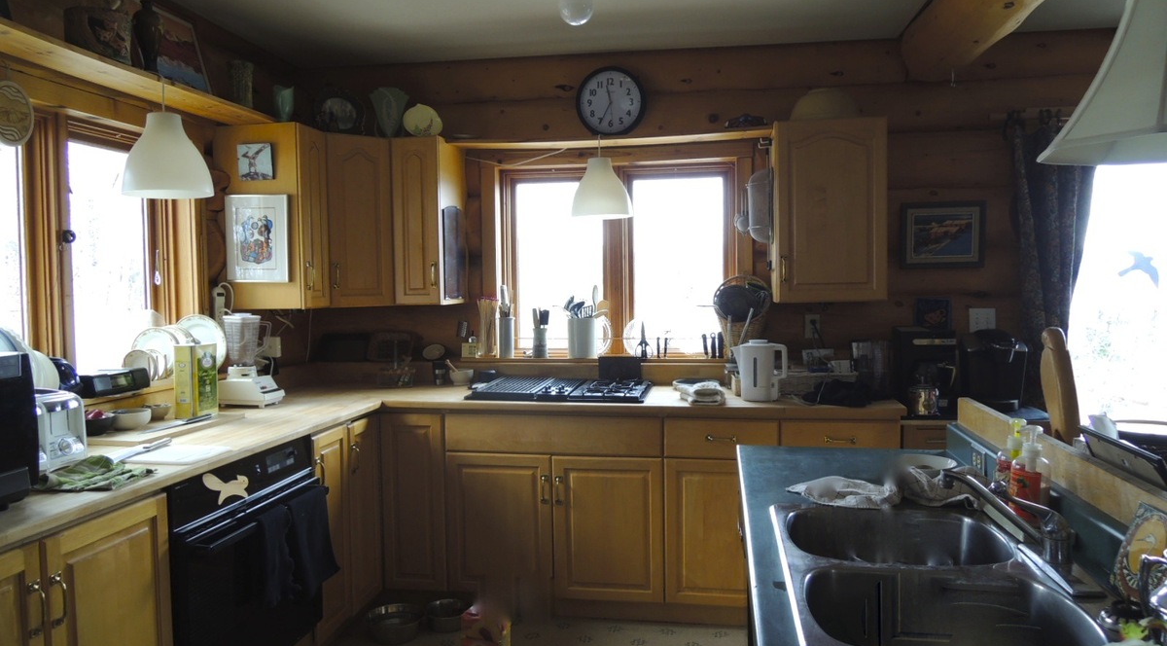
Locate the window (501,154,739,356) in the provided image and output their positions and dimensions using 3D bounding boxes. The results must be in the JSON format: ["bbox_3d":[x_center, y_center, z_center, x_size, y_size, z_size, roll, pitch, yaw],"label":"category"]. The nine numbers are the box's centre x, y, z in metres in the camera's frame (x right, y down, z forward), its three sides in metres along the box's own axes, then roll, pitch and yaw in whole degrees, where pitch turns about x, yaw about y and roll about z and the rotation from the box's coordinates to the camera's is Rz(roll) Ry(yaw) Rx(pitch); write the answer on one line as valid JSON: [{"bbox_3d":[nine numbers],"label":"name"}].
[{"bbox_3d":[0.169,-0.335,3.988,1.172,1.002,0.100,0,2,10],"label":"window"}]

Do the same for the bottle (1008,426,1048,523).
[{"bbox_3d":[0.901,0.312,1.630,0.065,0.200,0.070,-2,3,-32],"label":"bottle"}]

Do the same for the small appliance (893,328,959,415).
[{"bbox_3d":[1.410,0.198,3.352,0.210,0.352,0.220,0,2,10],"label":"small appliance"}]

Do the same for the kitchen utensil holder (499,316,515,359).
[{"bbox_3d":[-0.378,0.073,4.027,0.082,0.200,0.082,0,2,10],"label":"kitchen utensil holder"}]

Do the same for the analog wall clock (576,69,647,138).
[{"bbox_3d":[0.135,-1.053,3.868,0.334,0.334,0.050,0,2,10],"label":"analog wall clock"}]

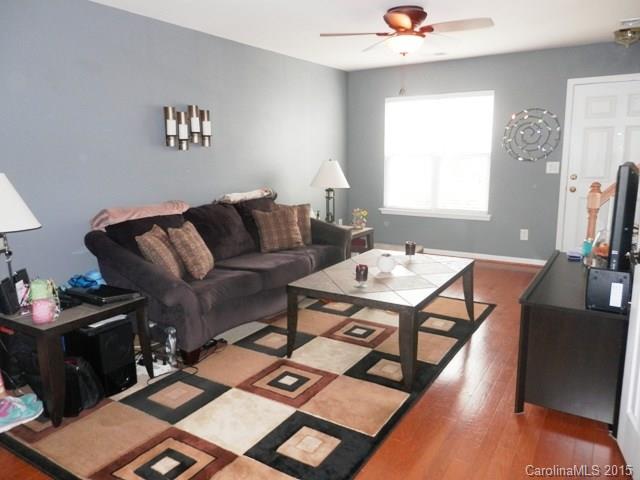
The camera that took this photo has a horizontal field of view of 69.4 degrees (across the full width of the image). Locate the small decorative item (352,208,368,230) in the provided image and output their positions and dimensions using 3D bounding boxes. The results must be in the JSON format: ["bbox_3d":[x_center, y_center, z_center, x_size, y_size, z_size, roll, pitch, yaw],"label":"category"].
[{"bbox_3d":[0.446,-0.235,5.098,0.170,0.220,0.170,6,13,32],"label":"small decorative item"}]

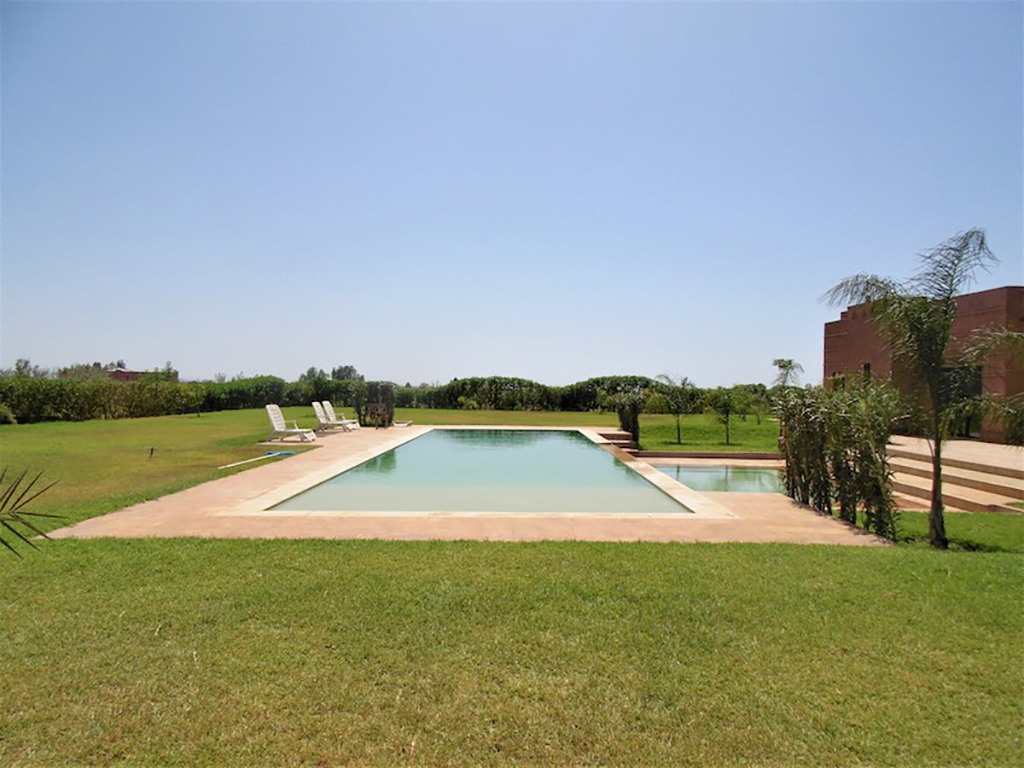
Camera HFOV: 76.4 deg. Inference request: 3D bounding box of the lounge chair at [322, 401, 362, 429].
[{"bbox_3d":[-6.098,1.122,23.403,1.270,1.020,0.670,0,0,10],"label":"lounge chair"}]

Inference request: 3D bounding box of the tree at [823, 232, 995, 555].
[{"bbox_3d":[3.980,0.047,6.500,1.720,3.201,1.650,0,0,0],"label":"tree"}]

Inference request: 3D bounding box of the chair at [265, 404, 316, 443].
[{"bbox_3d":[-6.148,1.093,18.153,1.270,1.020,0.670,0,0,10],"label":"chair"}]

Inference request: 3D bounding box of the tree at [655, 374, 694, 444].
[{"bbox_3d":[5.418,0.850,21.700,1.400,2.334,1.350,0,0,0],"label":"tree"}]

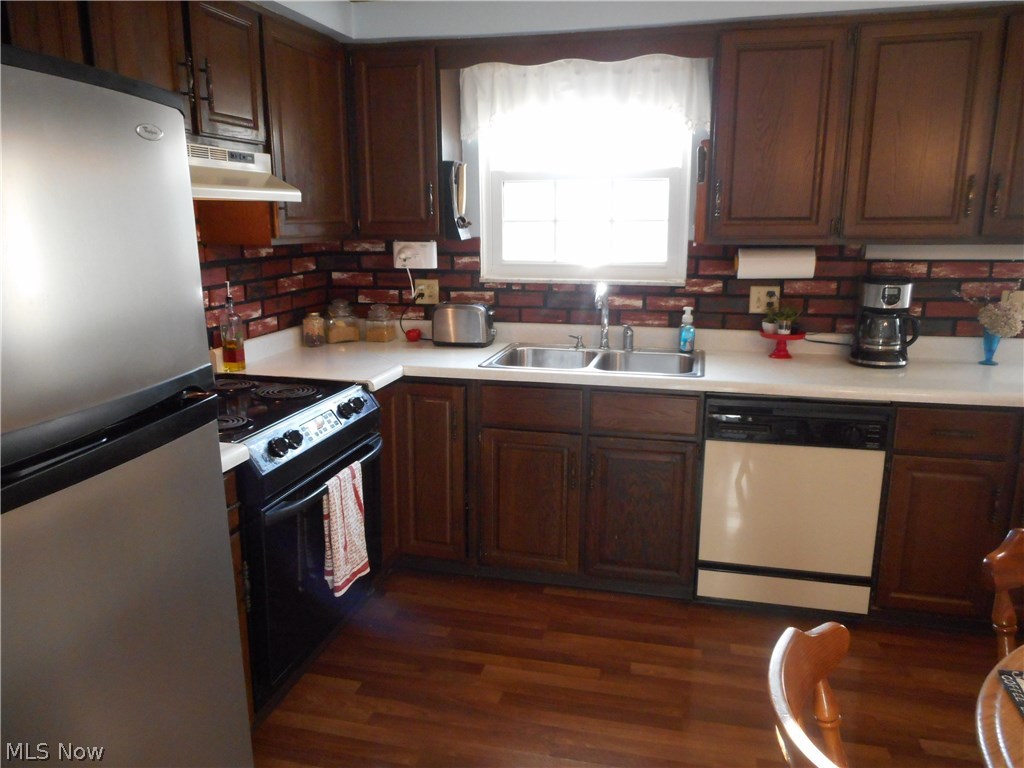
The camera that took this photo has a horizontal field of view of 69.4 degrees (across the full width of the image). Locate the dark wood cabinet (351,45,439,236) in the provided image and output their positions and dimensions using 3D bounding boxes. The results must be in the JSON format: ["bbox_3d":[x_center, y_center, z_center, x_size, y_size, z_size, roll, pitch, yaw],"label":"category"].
[{"bbox_3d":[-0.441,-1.003,3.177,0.400,0.755,0.335,3,12,14],"label":"dark wood cabinet"}]

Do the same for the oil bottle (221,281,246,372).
[{"bbox_3d":[-1.038,-0.217,2.757,0.066,0.335,0.066,7,14,31],"label":"oil bottle"}]

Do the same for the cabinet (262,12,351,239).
[{"bbox_3d":[-0.891,-0.922,2.816,0.317,0.752,0.630,3,12,14],"label":"cabinet"}]

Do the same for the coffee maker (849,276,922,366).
[{"bbox_3d":[1.449,-0.243,2.872,0.222,0.337,0.225,2,12,11],"label":"coffee maker"}]

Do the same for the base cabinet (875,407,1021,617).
[{"bbox_3d":[1.554,0.422,2.829,0.391,0.860,0.595,3,12,14],"label":"base cabinet"}]

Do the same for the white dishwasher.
[{"bbox_3d":[1.069,0.398,2.945,0.604,0.840,0.600,3,12,14],"label":"white dishwasher"}]

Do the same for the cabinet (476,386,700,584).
[{"bbox_3d":[0.345,0.360,3.125,0.887,0.860,0.595,3,12,14],"label":"cabinet"}]

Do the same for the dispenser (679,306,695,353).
[{"bbox_3d":[0.749,-0.231,3.138,0.062,0.194,0.055,3,12,14],"label":"dispenser"}]

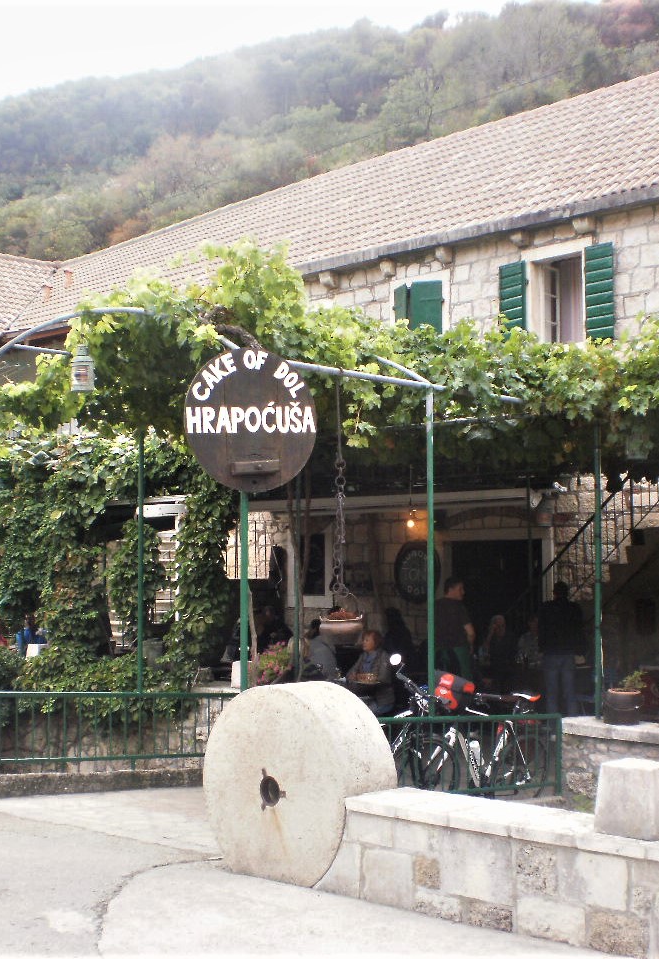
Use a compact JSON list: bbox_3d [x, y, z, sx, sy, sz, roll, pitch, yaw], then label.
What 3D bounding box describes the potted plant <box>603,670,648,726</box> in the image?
[{"bbox_3d":[2.484,1.824,11.800,0.340,0.450,0.320,-1,-3,12],"label":"potted plant"}]

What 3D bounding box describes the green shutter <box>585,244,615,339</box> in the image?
[{"bbox_3d":[3.468,-2.396,18.033,0.050,1.200,0.430,3,-4,-43],"label":"green shutter"}]

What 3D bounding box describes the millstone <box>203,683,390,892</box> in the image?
[{"bbox_3d":[-0.160,1.540,6.975,0.361,1.032,1.032,3,-4,-44],"label":"millstone"}]

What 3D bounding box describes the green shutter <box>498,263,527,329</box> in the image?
[{"bbox_3d":[2.488,-2.345,19.083,0.050,1.200,0.440,2,-4,-37],"label":"green shutter"}]

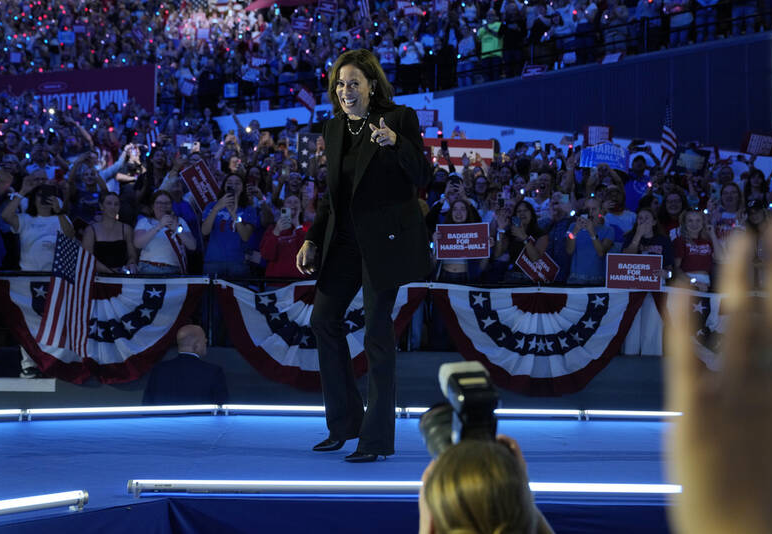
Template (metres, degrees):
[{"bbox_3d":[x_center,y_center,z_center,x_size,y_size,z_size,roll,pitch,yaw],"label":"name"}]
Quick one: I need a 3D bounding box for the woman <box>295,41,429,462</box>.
[{"bbox_3d":[-0.088,-0.055,3.760,0.520,1.670,0.420,-1,-4,30],"label":"woman"}]

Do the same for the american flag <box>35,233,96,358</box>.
[{"bbox_3d":[-2.660,0.235,7.550,0.500,1.030,0.200,1,-3,-6],"label":"american flag"}]

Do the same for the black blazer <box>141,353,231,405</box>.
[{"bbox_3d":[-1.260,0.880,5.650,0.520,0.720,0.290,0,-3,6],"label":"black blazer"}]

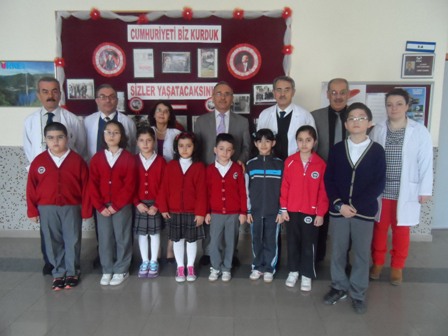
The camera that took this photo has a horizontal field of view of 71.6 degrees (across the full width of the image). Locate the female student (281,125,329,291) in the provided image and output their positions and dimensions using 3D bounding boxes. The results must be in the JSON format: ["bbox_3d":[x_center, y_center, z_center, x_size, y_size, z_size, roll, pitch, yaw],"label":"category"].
[{"bbox_3d":[0.637,0.331,2.520,0.378,1.337,0.250,1,7,8],"label":"female student"}]

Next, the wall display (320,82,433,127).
[{"bbox_3d":[1.645,-0.625,3.345,1.171,0.598,0.030,1,6,1],"label":"wall display"}]

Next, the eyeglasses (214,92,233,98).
[{"bbox_3d":[-0.002,-0.616,2.673,0.147,0.043,0.140,1,6,2],"label":"eyeglasses"}]

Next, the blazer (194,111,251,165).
[{"bbox_3d":[-0.011,-0.154,2.780,0.500,0.720,0.270,0,6,0],"label":"blazer"}]

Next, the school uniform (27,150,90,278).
[{"bbox_3d":[-1.374,0.406,2.607,0.464,1.108,0.290,-3,8,-24],"label":"school uniform"}]

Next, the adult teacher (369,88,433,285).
[{"bbox_3d":[1.500,0.164,2.687,0.518,1.645,0.360,5,9,29],"label":"adult teacher"}]

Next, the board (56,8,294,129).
[{"bbox_3d":[-0.551,-1.006,3.372,2.551,1.322,0.060,0,7,1],"label":"board"}]

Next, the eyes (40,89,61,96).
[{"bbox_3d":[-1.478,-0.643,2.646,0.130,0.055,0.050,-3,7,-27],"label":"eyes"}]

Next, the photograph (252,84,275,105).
[{"bbox_3d":[0.486,-0.813,3.454,0.303,0.220,0.020,0,6,0],"label":"photograph"}]

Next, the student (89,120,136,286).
[{"bbox_3d":[-0.937,0.292,2.637,0.369,1.360,0.260,-2,8,-17],"label":"student"}]

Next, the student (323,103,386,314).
[{"bbox_3d":[0.972,0.286,2.308,0.406,1.495,0.330,4,9,26],"label":"student"}]

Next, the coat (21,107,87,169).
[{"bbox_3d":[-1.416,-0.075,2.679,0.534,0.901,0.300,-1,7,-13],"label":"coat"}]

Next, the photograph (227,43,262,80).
[{"bbox_3d":[0.213,-1.125,3.302,0.372,0.372,0.015,1,8,2],"label":"photograph"}]

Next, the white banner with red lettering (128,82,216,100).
[{"bbox_3d":[-0.531,-0.832,3.383,1.035,0.184,0.010,1,6,1],"label":"white banner with red lettering"}]

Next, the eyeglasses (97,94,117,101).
[{"bbox_3d":[-1.008,-0.607,2.704,0.147,0.043,0.140,0,6,-8],"label":"eyeglasses"}]

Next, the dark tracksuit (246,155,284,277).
[{"bbox_3d":[0.343,0.407,2.646,0.299,1.055,0.220,1,7,4],"label":"dark tracksuit"}]

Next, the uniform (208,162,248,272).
[{"bbox_3d":[0.026,0.418,2.653,0.335,0.981,0.220,0,7,1],"label":"uniform"}]

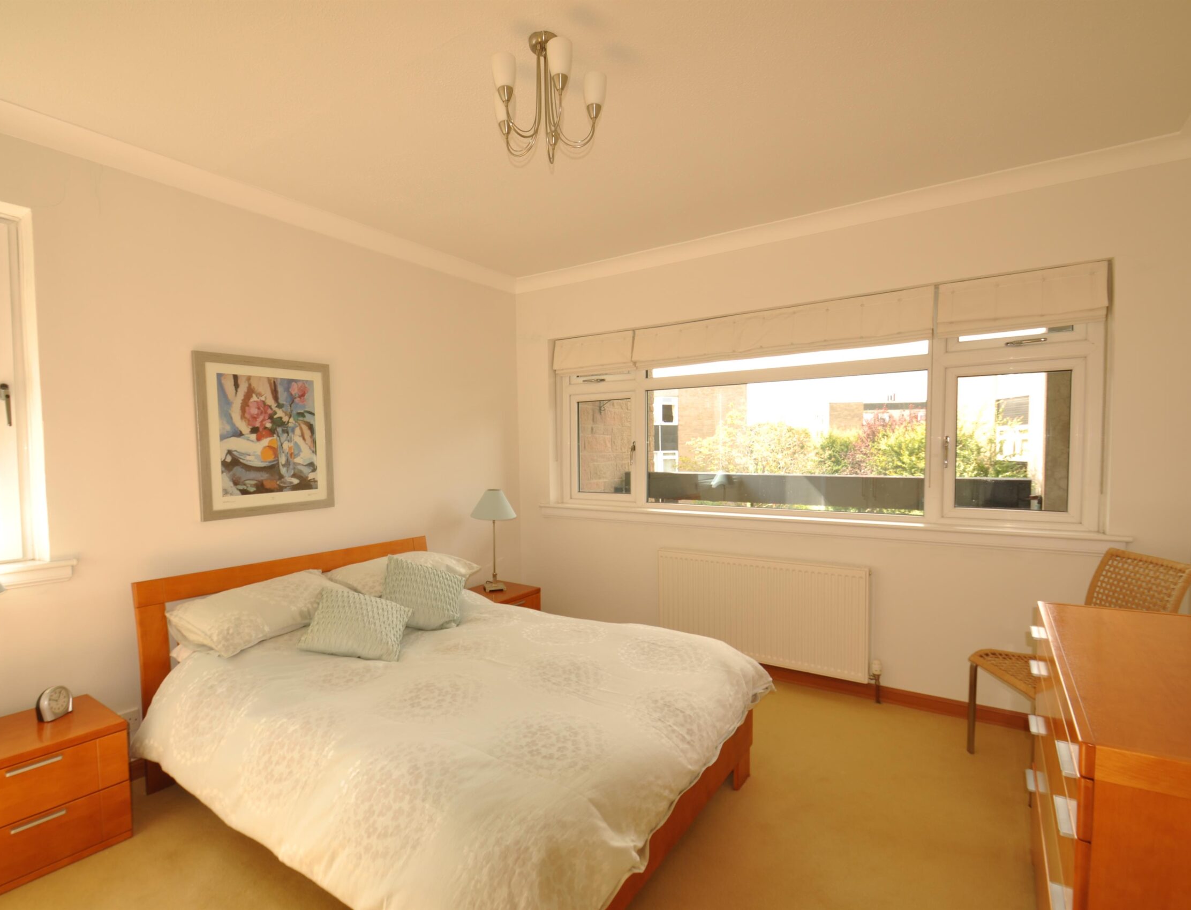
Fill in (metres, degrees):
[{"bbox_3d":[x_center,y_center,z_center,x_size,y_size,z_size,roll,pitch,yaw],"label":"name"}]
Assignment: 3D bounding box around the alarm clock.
[{"bbox_3d":[-1.986,0.900,2.103,0.059,0.114,0.094,0,2,27],"label":"alarm clock"}]

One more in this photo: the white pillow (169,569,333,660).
[{"bbox_3d":[-1.428,0.683,2.532,0.406,0.158,0.673,27,16,29],"label":"white pillow"}]

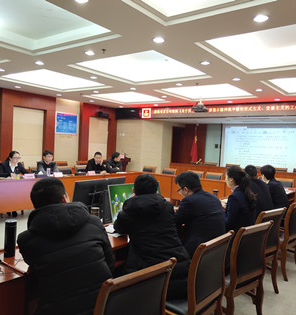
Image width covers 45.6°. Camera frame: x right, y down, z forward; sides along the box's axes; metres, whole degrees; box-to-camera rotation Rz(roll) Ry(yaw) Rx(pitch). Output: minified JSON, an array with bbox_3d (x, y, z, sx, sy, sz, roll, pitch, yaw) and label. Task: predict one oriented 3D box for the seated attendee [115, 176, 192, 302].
[{"bbox_3d":[-0.035,0.746,2.414,0.580,1.280,0.760,2,1,-32],"label":"seated attendee"}]

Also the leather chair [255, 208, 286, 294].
[{"bbox_3d":[1.008,0.931,3.545,0.560,0.900,0.480,3,2,44],"label":"leather chair"}]

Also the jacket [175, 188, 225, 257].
[{"bbox_3d":[0.417,0.599,2.926,0.480,0.660,0.500,3,2,41],"label":"jacket"}]

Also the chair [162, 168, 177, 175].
[{"bbox_3d":[0.507,0.791,9.772,0.480,0.890,0.560,3,1,36],"label":"chair"}]

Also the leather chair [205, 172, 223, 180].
[{"bbox_3d":[1.683,0.866,9.416,0.480,0.900,0.560,3,1,36],"label":"leather chair"}]

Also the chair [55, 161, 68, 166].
[{"bbox_3d":[-2.760,0.634,11.969,0.560,0.900,0.480,3,1,36],"label":"chair"}]

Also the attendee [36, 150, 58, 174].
[{"bbox_3d":[-2.305,0.506,7.983,0.700,1.300,0.550,3,2,41],"label":"attendee"}]

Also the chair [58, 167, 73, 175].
[{"bbox_3d":[-2.047,0.714,9.427,0.560,0.900,0.480,3,1,36],"label":"chair"}]

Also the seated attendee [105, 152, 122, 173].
[{"bbox_3d":[-0.981,0.523,9.864,0.700,1.300,0.520,3,1,18],"label":"seated attendee"}]

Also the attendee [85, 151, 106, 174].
[{"bbox_3d":[-1.415,0.517,9.265,0.700,1.290,0.550,3,1,36],"label":"attendee"}]

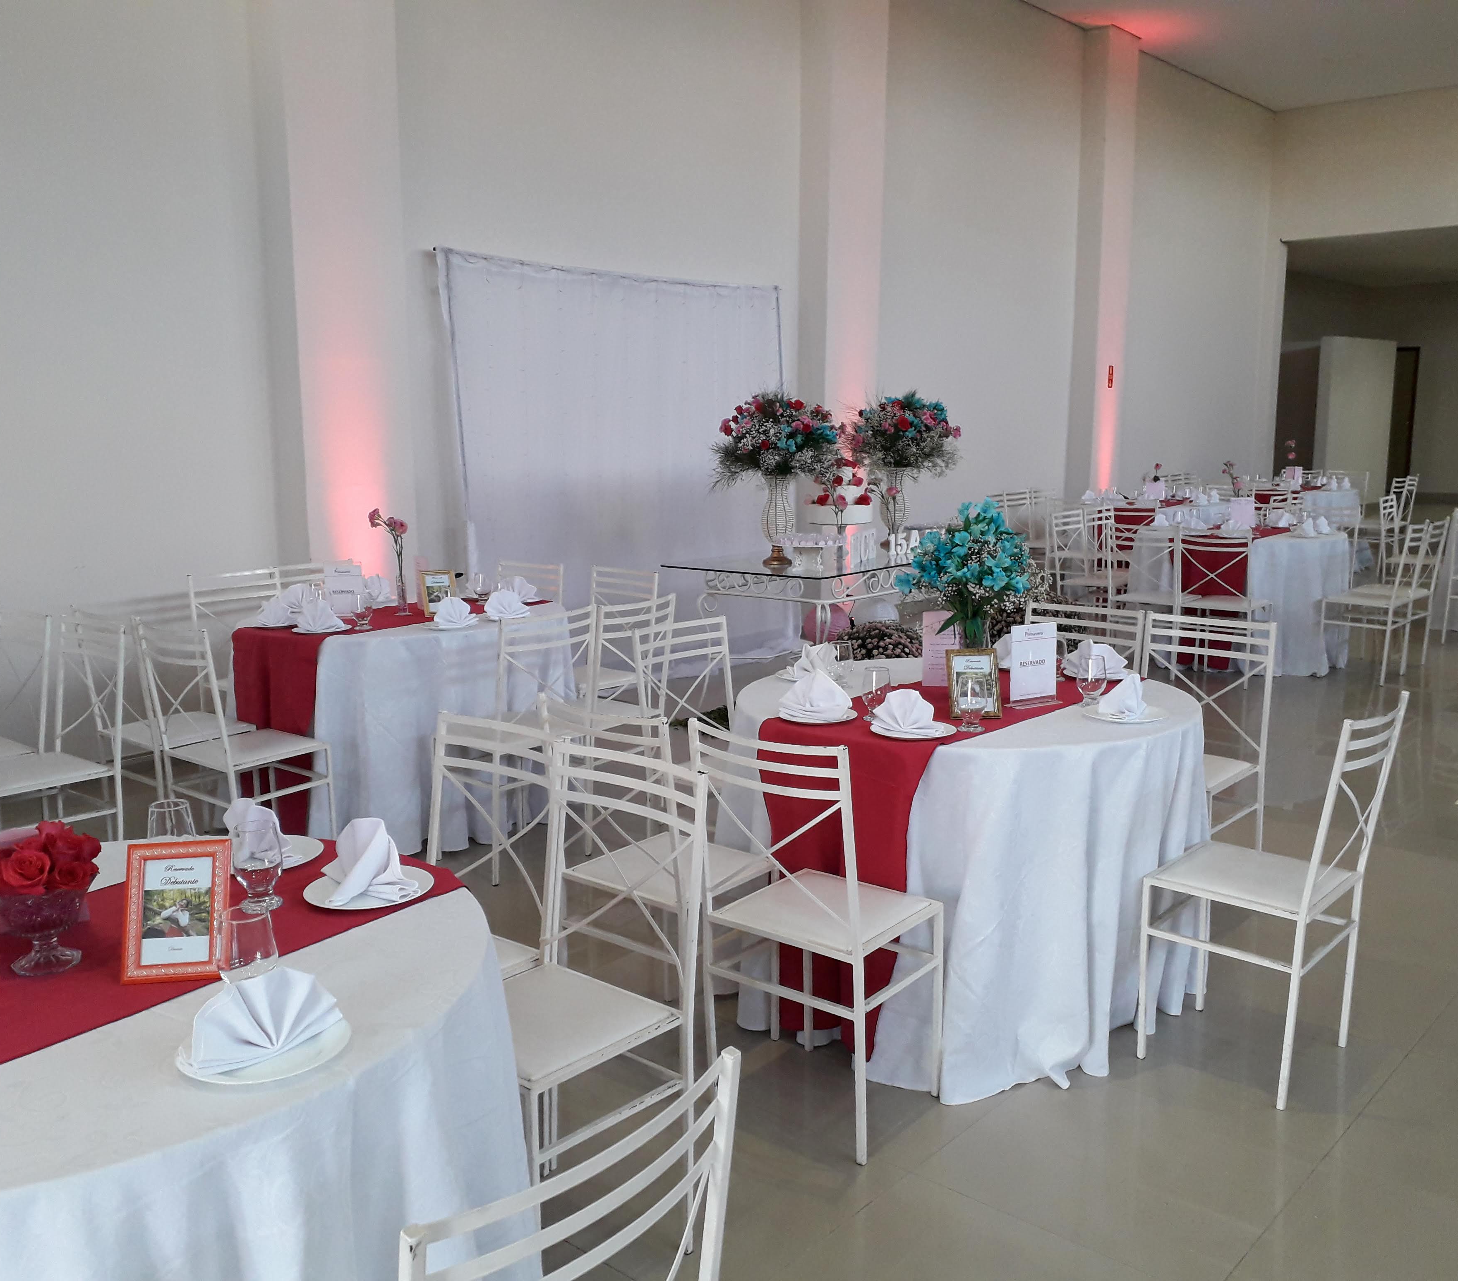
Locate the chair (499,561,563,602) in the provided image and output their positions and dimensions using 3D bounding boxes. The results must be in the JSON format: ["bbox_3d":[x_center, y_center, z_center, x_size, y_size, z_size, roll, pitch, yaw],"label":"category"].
[{"bbox_3d":[-0.992,0.139,5.733,0.400,0.904,0.451,8,12,38],"label":"chair"}]

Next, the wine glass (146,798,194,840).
[{"bbox_3d":[-0.871,0.326,2.093,0.077,0.128,0.077,0,10,0],"label":"wine glass"}]

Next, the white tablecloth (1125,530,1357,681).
[{"bbox_3d":[3.238,-0.291,8.471,1.356,0.797,1.356,7,12,37],"label":"white tablecloth"}]

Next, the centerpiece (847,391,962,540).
[{"bbox_3d":[0.941,-0.915,7.185,0.610,0.840,0.580,2,10,10],"label":"centerpiece"}]

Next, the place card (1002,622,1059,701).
[{"bbox_3d":[0.807,0.063,3.558,0.155,0.206,0.055,-5,11,-27],"label":"place card"}]

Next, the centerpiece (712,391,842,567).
[{"bbox_3d":[0.250,-0.828,6.779,0.640,0.875,0.600,0,10,0],"label":"centerpiece"}]

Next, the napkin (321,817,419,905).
[{"bbox_3d":[-0.579,0.346,2.144,0.135,0.110,0.148,-8,12,-38],"label":"napkin"}]

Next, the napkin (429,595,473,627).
[{"bbox_3d":[-1.008,-0.110,4.830,0.155,0.100,0.130,-4,10,-20],"label":"napkin"}]

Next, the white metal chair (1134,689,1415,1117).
[{"bbox_3d":[1.271,0.563,3.130,0.451,0.904,0.400,9,13,41],"label":"white metal chair"}]

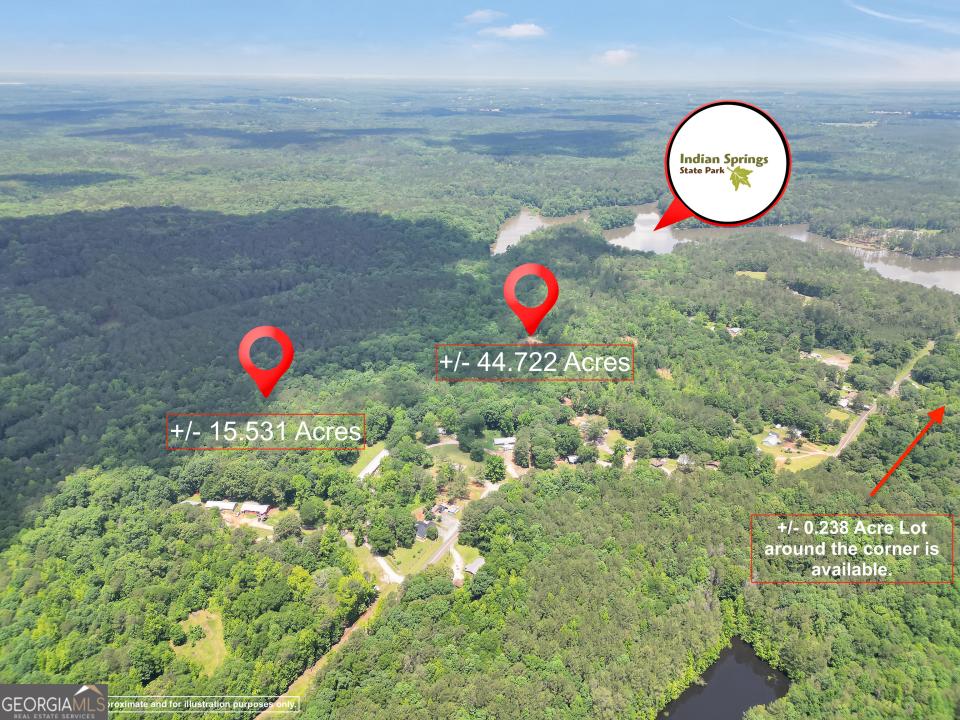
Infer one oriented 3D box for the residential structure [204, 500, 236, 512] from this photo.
[{"bbox_3d":[-182.762,103.699,469.858,21.500,3.900,7.800,2,23,4],"label":"residential structure"}]

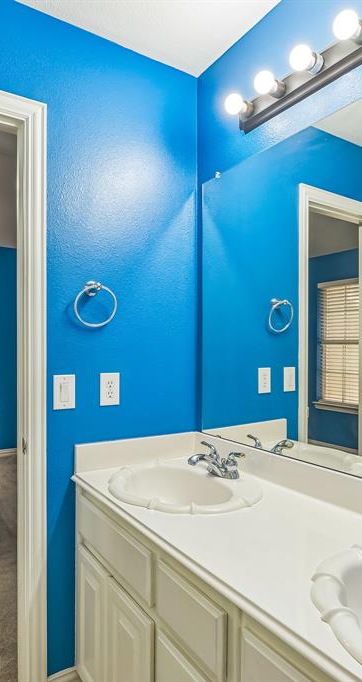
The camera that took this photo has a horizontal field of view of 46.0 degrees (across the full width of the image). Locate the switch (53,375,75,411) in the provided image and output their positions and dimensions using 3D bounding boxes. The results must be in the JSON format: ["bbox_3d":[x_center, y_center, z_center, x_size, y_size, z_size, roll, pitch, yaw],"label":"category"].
[{"bbox_3d":[-0.417,0.185,1.533,0.079,0.124,0.010,0,0,-33],"label":"switch"}]

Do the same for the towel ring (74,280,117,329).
[{"bbox_3d":[-0.317,-0.135,1.558,0.162,0.175,0.072,0,0,-33],"label":"towel ring"}]

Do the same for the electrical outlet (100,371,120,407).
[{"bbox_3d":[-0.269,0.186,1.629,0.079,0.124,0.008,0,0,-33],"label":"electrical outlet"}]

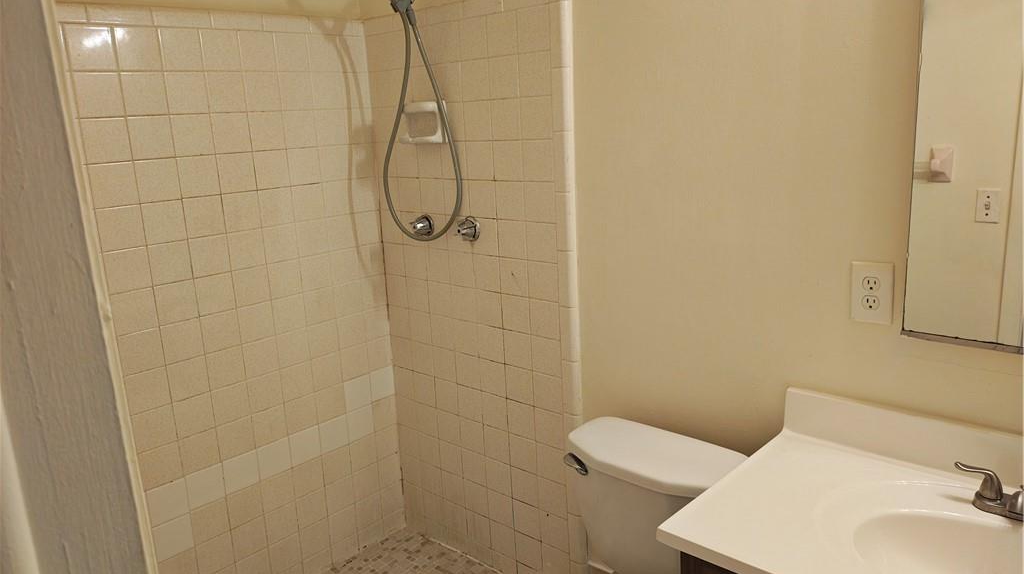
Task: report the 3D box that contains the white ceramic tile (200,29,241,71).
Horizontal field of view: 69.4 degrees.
[{"bbox_3d":[-0.795,-0.642,2.017,0.008,0.108,0.108,9,17,42],"label":"white ceramic tile"}]

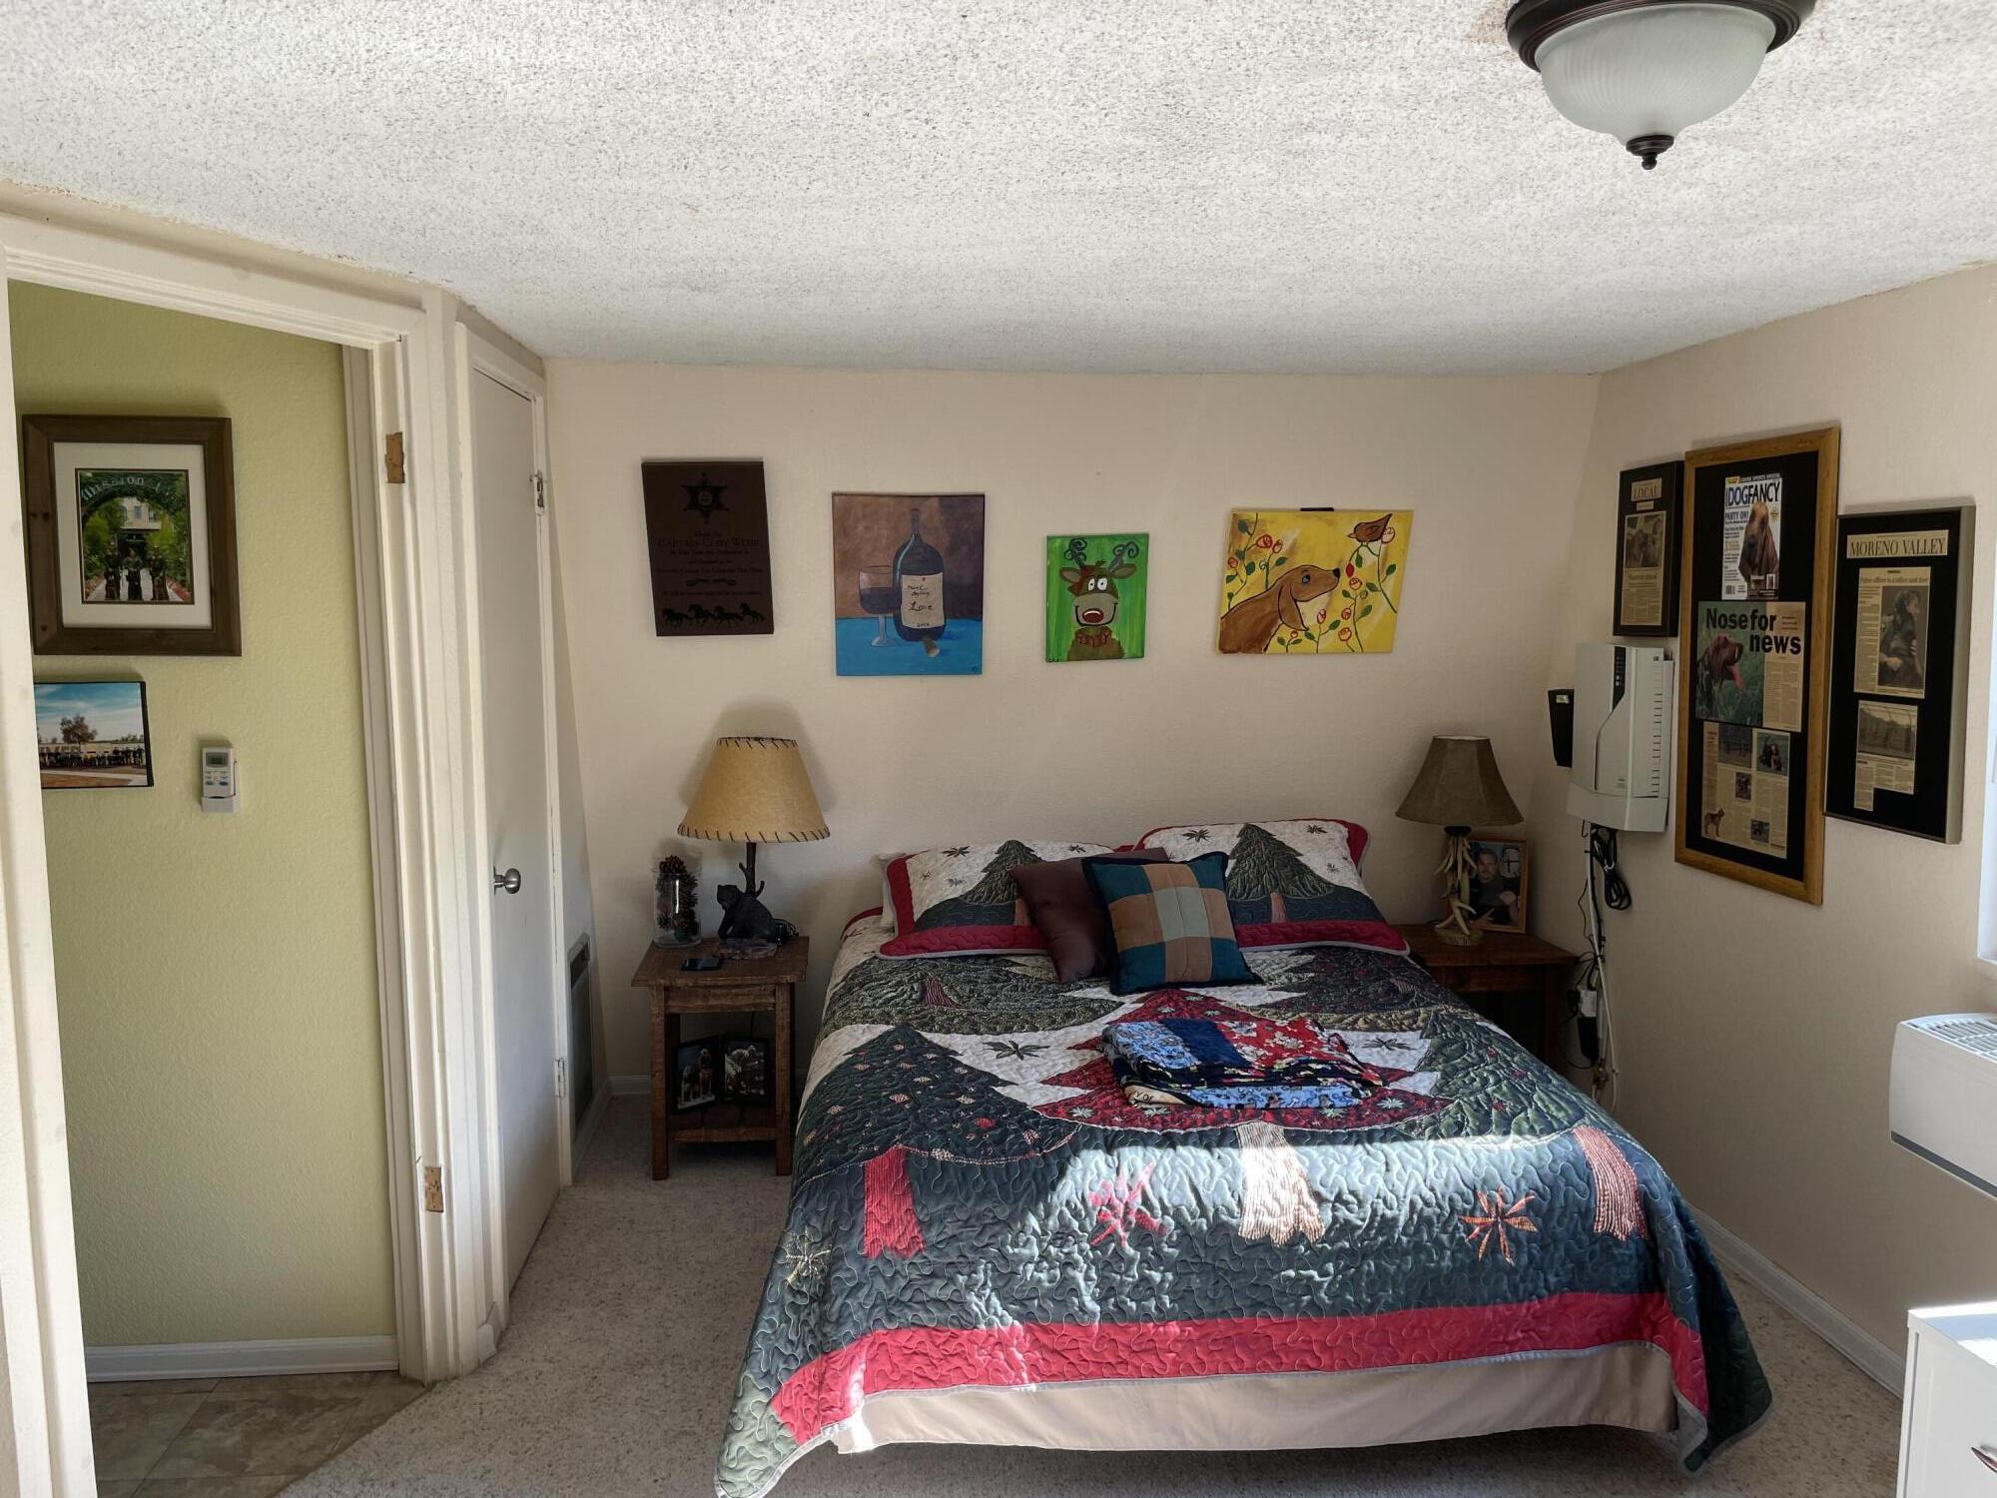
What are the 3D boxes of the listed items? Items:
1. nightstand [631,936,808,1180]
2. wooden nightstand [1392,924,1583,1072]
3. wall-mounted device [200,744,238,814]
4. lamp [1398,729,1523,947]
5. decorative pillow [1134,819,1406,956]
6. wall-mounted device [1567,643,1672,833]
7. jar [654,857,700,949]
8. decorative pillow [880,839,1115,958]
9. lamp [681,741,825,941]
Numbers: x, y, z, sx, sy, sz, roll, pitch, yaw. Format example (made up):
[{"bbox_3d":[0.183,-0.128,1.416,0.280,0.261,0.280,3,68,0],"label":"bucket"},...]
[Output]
[{"bbox_3d":[-0.736,0.837,4.089,0.440,0.540,0.445,0,7,-5],"label":"nightstand"},{"bbox_3d":[1.339,0.816,4.321,0.440,0.540,0.440,0,7,-5],"label":"wooden nightstand"},{"bbox_3d":[-1.466,0.054,2.816,0.060,0.137,0.030,0,7,-5],"label":"wall-mounted device"},{"bbox_3d":[1.312,0.262,4.267,0.360,0.572,0.360,0,7,-5],"label":"lamp"},{"bbox_3d":[0.733,0.386,4.218,0.730,0.450,0.180,0,-38,-2],"label":"decorative pillow"},{"bbox_3d":[1.588,-0.038,3.843,0.107,0.460,0.305,0,7,-5],"label":"wall-mounted device"},{"bbox_3d":[-0.910,0.427,4.248,0.133,0.236,0.133,0,7,-5],"label":"jar"},{"bbox_3d":[0.046,0.410,4.200,0.760,0.170,0.420,0,52,-5],"label":"decorative pillow"},{"bbox_3d":[-0.669,0.270,4.101,0.410,0.585,0.410,0,7,-5],"label":"lamp"}]

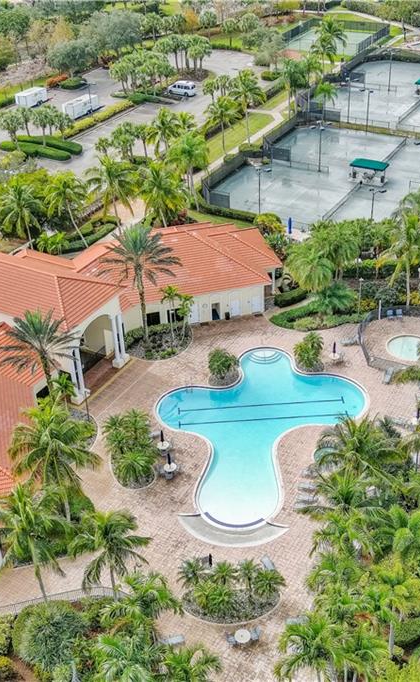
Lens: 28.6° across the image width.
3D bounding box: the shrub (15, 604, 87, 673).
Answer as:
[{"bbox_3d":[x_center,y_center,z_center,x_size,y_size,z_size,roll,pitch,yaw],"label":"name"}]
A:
[{"bbox_3d":[-10.350,19.121,53.177,4.500,2.800,4.100,-3,33,0],"label":"shrub"}]

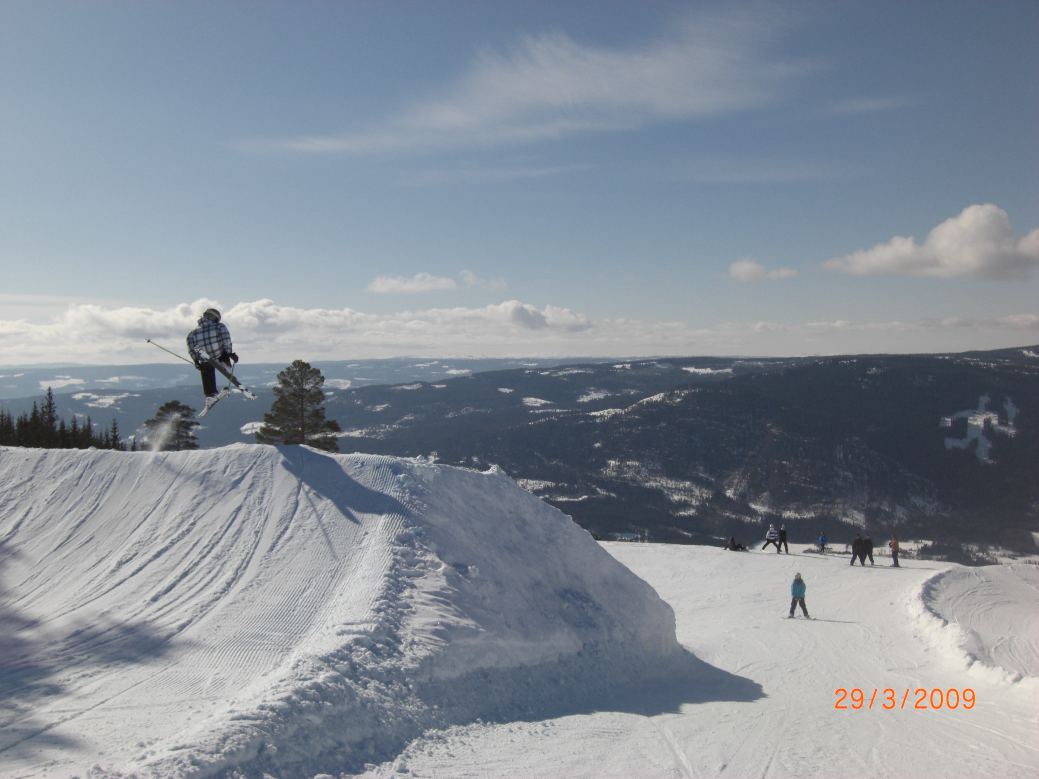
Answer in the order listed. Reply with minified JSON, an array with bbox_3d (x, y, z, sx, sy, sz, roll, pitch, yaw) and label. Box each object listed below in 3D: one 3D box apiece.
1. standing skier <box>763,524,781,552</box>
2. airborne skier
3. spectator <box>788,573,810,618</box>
[{"bbox_3d":[14.940,8.815,67.500,1.050,1.600,0.500,0,2,10],"label":"standing skier"},{"bbox_3d":[-5.105,-0.494,19.000,0.780,1.660,0.750,0,2,15],"label":"airborne skier"},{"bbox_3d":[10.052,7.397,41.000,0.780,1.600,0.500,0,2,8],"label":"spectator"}]

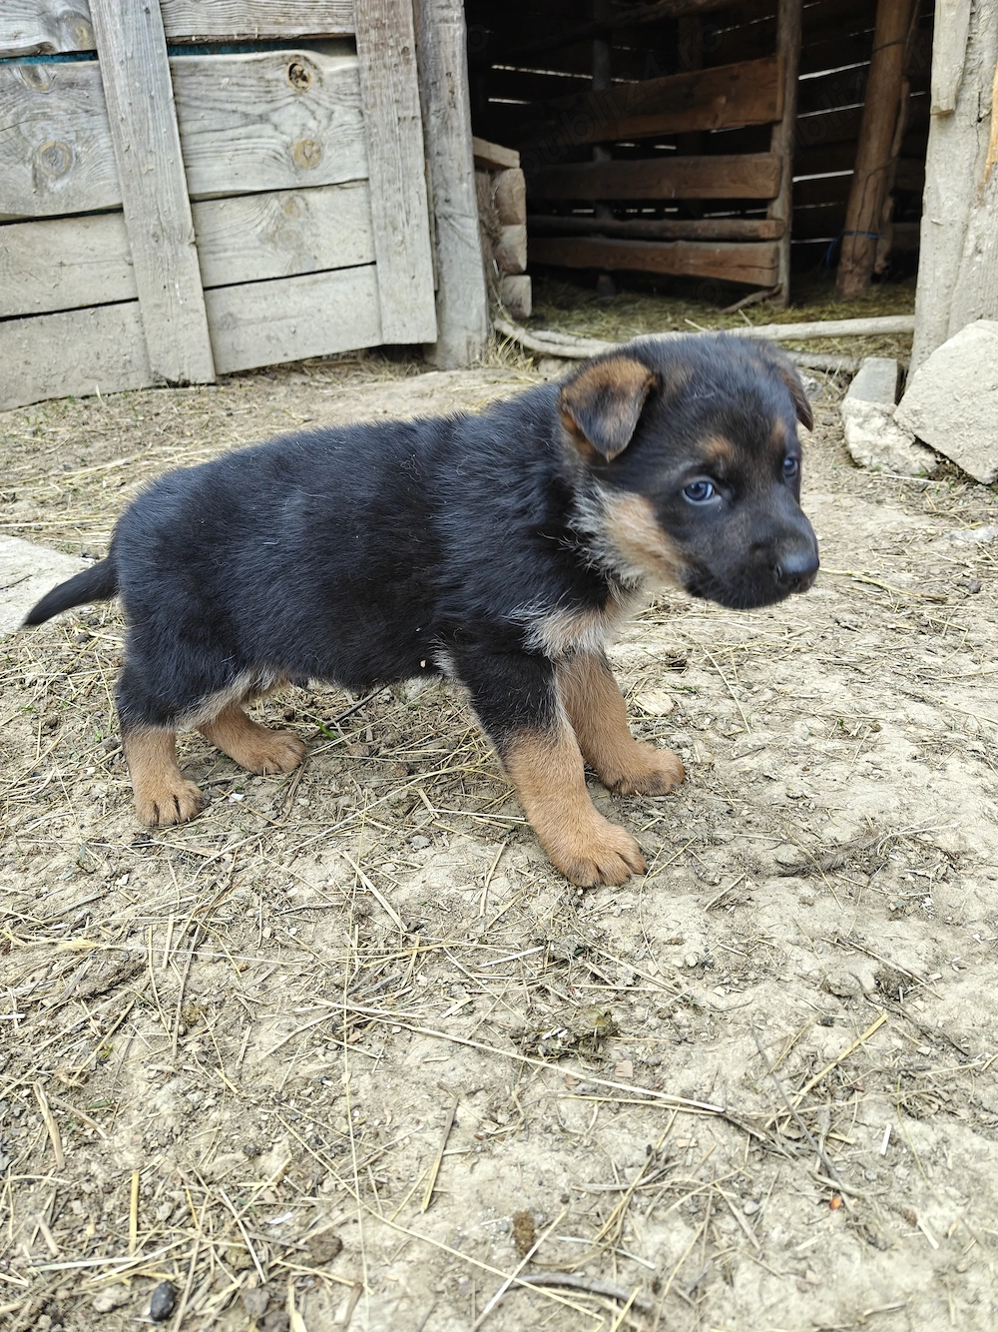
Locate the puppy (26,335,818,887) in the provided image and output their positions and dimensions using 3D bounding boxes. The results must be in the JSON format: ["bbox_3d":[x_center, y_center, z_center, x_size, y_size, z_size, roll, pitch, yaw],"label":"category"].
[{"bbox_3d":[-0.085,-0.037,0.551,0.487,0.291,0.180,3,27,13],"label":"puppy"}]

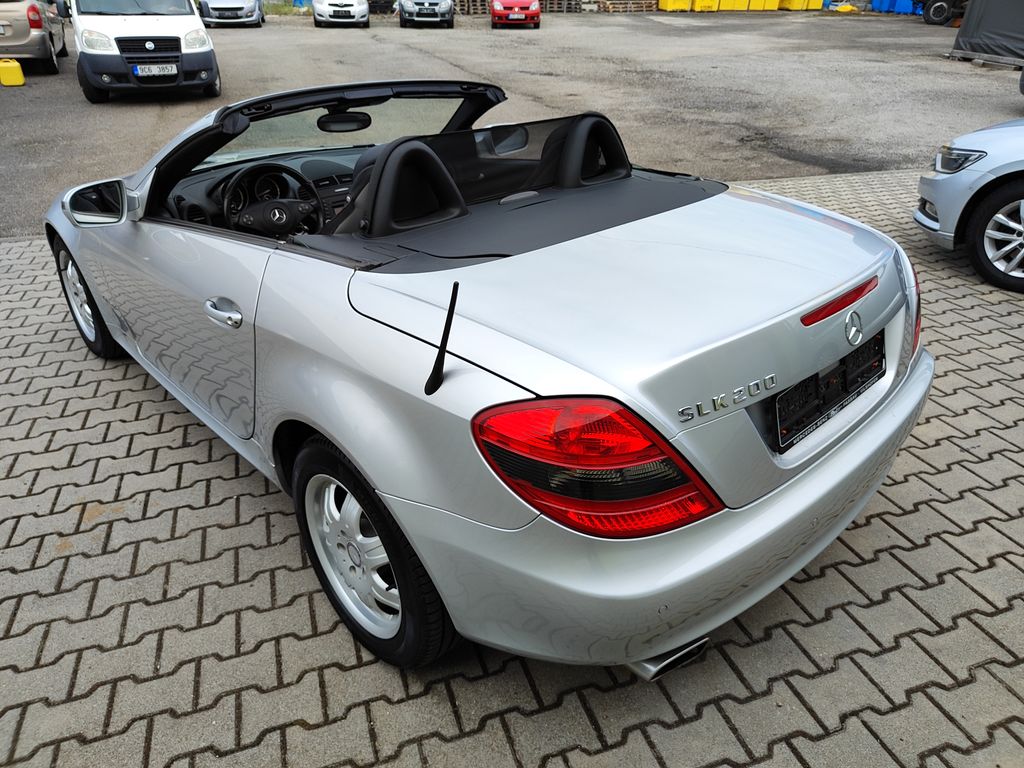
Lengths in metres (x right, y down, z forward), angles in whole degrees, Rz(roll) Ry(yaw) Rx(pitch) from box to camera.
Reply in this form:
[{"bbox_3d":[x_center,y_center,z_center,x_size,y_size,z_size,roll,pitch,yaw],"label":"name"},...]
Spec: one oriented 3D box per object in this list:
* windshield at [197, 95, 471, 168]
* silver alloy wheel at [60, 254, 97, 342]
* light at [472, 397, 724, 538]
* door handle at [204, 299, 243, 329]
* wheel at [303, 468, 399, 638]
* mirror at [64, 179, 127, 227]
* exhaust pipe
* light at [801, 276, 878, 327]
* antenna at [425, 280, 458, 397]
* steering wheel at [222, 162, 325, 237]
[{"bbox_3d":[-0.774,-1.008,2.821,1.340,0.160,0.800,-23,7,-37],"label":"windshield"},{"bbox_3d":[-2.008,-0.439,3.308,0.170,0.440,0.440,-23,36,-37],"label":"silver alloy wheel"},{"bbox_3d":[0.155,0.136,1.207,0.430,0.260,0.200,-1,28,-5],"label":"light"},{"bbox_3d":[-0.750,-0.179,1.765,0.050,0.055,0.220,-23,36,-37],"label":"door handle"},{"bbox_3d":[-0.345,0.408,1.752,0.170,0.440,0.440,-23,36,-37],"label":"wheel"},{"bbox_3d":[-1.491,-0.649,2.427,0.205,0.160,0.120,-23,36,-37],"label":"mirror"},{"bbox_3d":[0.347,0.589,1.516,0.170,0.075,0.130,-23,36,-37],"label":"exhaust pipe"},{"bbox_3d":[0.703,-0.179,1.448,0.360,0.033,0.040,-23,36,-37],"label":"light"},{"bbox_3d":[-0.118,-0.073,1.209,0.025,0.255,0.045,-23,54,-37],"label":"antenna"},{"bbox_3d":[-0.896,-0.643,2.575,0.375,0.375,0.110,-23,13,-37],"label":"steering wheel"}]

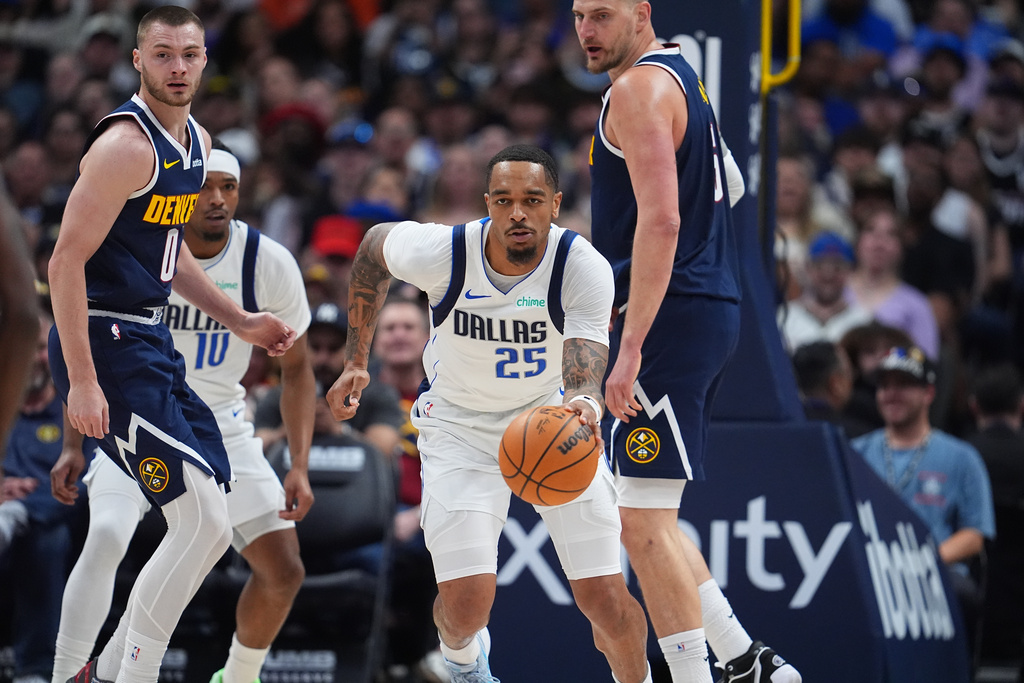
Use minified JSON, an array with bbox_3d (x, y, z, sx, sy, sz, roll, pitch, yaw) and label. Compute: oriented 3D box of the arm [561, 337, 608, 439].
[{"bbox_3d":[0.174,0.111,27.380,0.120,0.250,0.280,0,-1,6],"label":"arm"}]

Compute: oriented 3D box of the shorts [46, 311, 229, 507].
[{"bbox_3d":[-0.912,0.171,27.850,0.410,0.480,0.430,-1,-1,38],"label":"shorts"}]

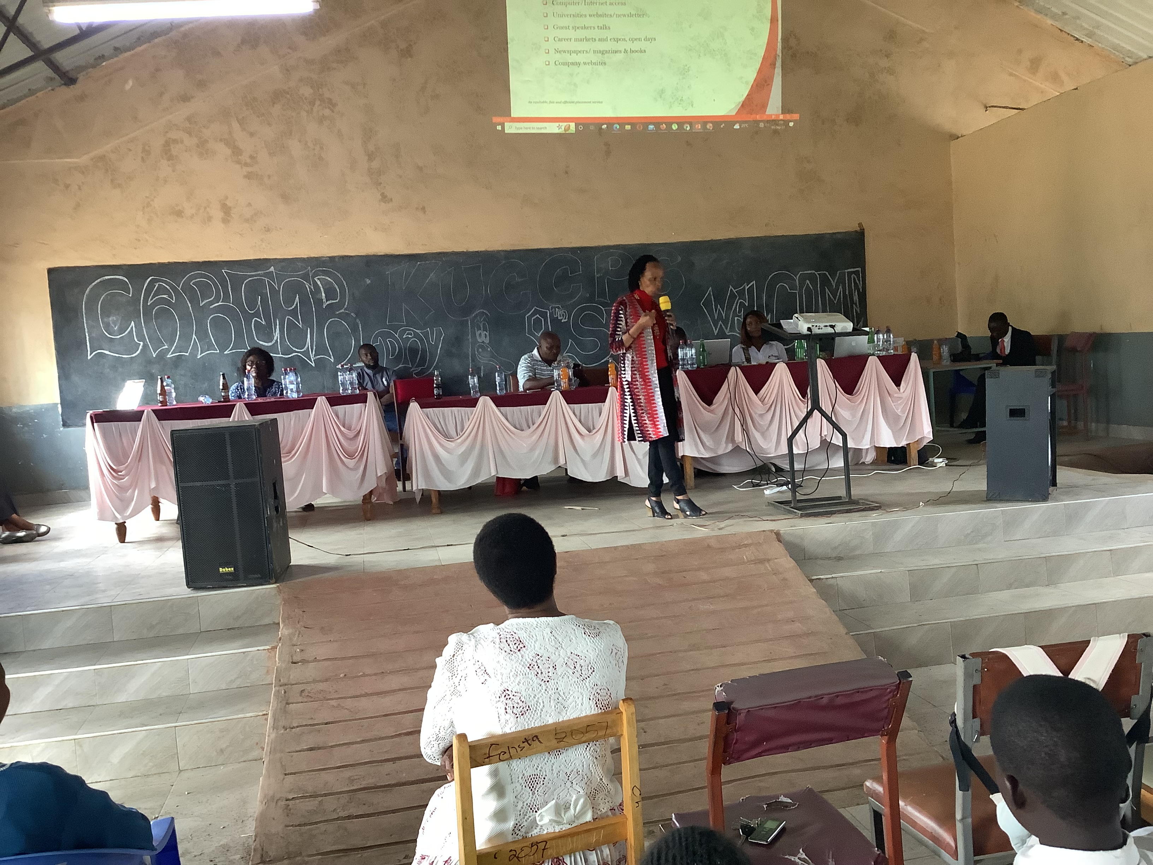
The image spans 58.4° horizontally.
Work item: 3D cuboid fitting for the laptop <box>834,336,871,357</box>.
[{"bbox_3d":[2.137,-0.682,7.983,0.315,0.205,0.270,-5,5,-11],"label":"laptop"}]

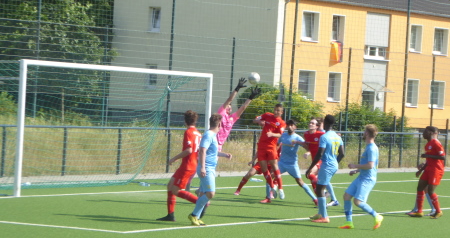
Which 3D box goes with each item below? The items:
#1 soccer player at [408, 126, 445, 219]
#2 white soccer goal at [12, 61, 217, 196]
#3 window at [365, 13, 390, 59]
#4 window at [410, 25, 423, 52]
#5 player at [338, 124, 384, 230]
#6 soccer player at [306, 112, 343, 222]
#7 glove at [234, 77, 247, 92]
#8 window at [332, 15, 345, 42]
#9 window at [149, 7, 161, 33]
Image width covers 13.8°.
[{"bbox_3d":[3.889,1.023,35.900,0.580,1.770,0.500,3,1,-23],"label":"soccer player"},{"bbox_3d":[-2.103,0.233,38.008,0.150,2.560,7.560,4,1,27],"label":"white soccer goal"},{"bbox_3d":[7.497,-4.124,92.257,0.220,2.220,2.200,4,1,36],"label":"window"},{"bbox_3d":[9.739,-4.100,95.351,0.200,1.370,1.150,4,1,36],"label":"window"},{"bbox_3d":[2.246,0.959,30.600,0.680,1.730,0.470,3,1,18],"label":"player"},{"bbox_3d":[1.718,0.855,31.800,0.550,1.830,0.500,3,1,-38],"label":"soccer player"},{"bbox_3d":[0.334,-0.720,38.800,0.190,0.290,0.110,30,0,-40],"label":"glove"},{"bbox_3d":[5.380,-4.298,89.287,0.200,1.350,1.080,4,1,36],"label":"window"},{"bbox_3d":[-3.300,-4.729,89.270,0.740,1.200,0.200,4,1,36],"label":"window"}]

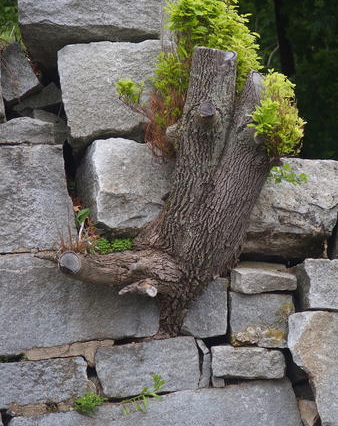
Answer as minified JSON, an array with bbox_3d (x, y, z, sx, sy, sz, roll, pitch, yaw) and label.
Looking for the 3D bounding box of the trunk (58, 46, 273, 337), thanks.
[{"bbox_3d":[-0.014,-0.088,12.850,0.874,1.184,0.550,0,-3,0],"label":"trunk"}]

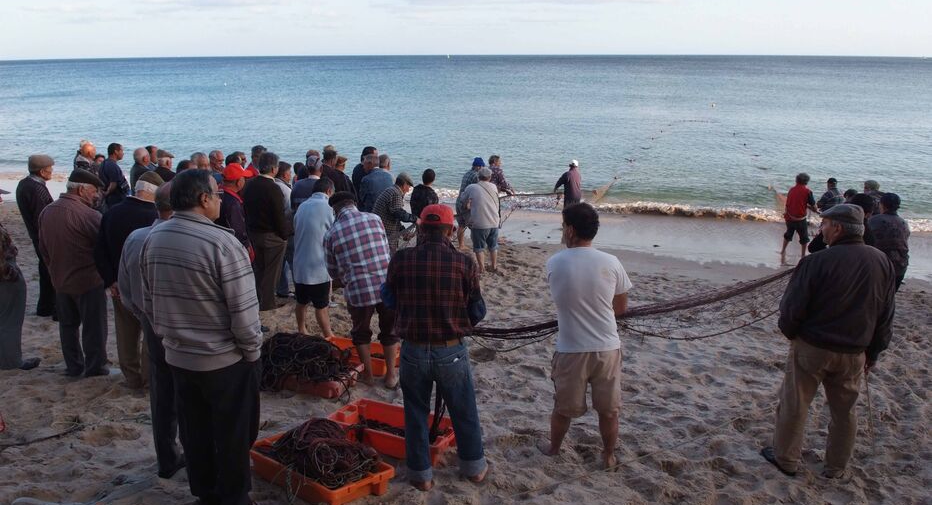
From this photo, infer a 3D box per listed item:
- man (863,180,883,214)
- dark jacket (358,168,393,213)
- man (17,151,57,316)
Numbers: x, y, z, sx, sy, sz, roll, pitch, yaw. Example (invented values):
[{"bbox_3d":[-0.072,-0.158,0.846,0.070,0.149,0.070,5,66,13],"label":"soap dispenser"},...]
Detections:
[{"bbox_3d":[6.345,-0.289,10.530,0.540,1.690,0.350,1,16,2],"label":"man"},{"bbox_3d":[-1.403,-0.969,10.551,0.520,0.740,0.320,5,17,17],"label":"dark jacket"},{"bbox_3d":[-4.396,-0.148,6.888,0.380,1.690,0.500,-12,20,-36],"label":"man"}]

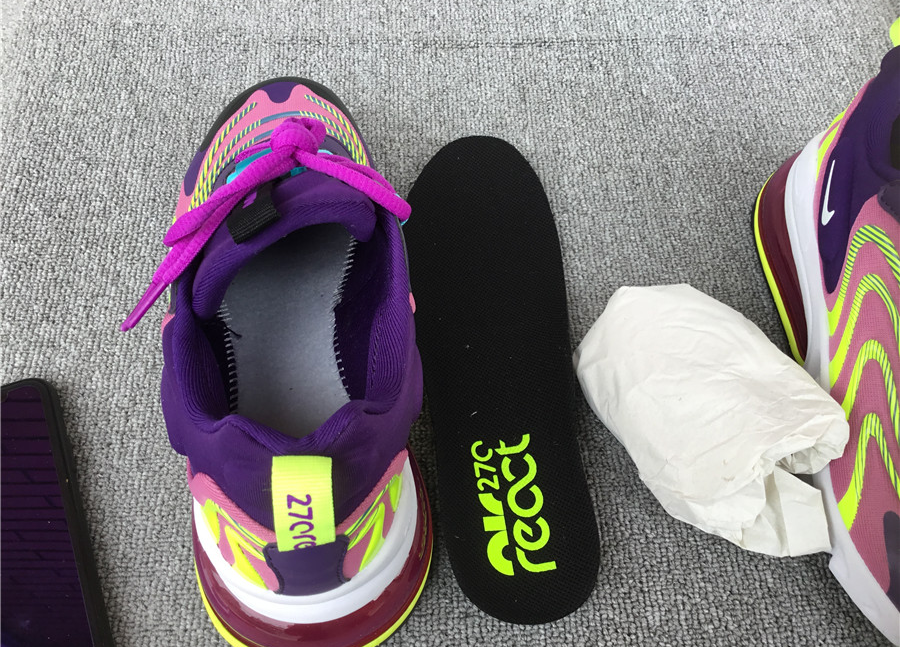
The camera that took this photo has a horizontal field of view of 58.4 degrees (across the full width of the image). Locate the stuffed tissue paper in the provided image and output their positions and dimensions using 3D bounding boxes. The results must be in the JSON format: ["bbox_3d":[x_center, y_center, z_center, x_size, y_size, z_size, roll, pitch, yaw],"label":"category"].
[{"bbox_3d":[0.107,0.034,0.323,0.091,0.060,0.121,-35,66,-21],"label":"stuffed tissue paper"}]

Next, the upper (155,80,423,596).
[{"bbox_3d":[-0.065,-0.033,0.316,0.100,0.100,0.262,-4,59,-5],"label":"upper"}]

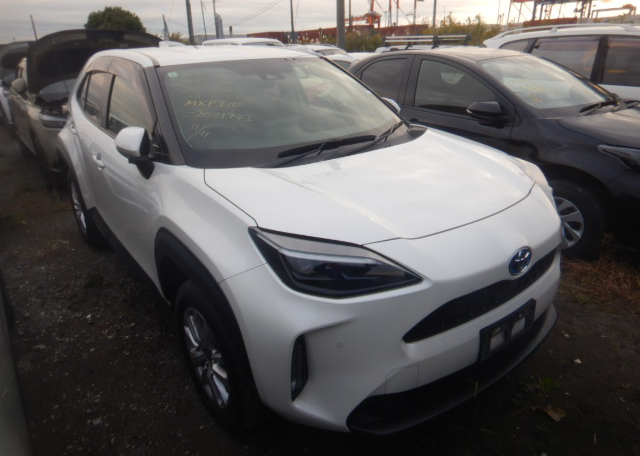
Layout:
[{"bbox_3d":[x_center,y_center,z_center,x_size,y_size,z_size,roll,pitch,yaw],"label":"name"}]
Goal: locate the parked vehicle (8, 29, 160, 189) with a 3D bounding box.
[{"bbox_3d":[-3.621,-1.961,6.818,1.760,1.780,4.250,-18,27,-34],"label":"parked vehicle"}]

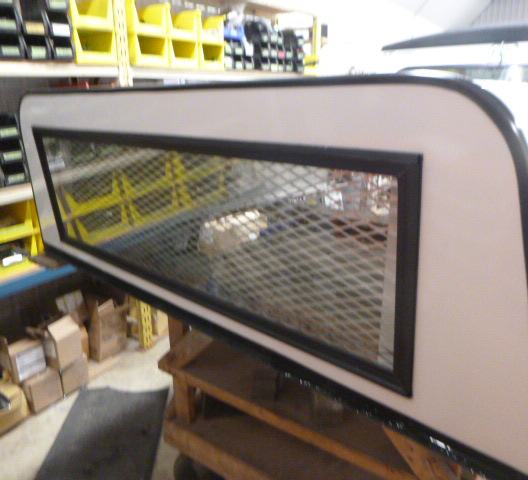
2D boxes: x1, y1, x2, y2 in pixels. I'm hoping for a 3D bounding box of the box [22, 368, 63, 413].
[{"bbox_3d":[-1.108,0.703,2.241,0.202,0.149,0.141,13,22,33],"label":"box"}]

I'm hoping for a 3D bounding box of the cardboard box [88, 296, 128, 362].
[{"bbox_3d":[-0.921,0.480,2.633,0.173,0.326,0.194,13,22,33],"label":"cardboard box"}]

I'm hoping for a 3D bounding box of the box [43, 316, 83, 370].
[{"bbox_3d":[-1.010,0.503,2.290,0.178,0.196,0.128,13,22,33],"label":"box"}]

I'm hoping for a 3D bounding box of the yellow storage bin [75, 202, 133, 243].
[{"bbox_3d":[-0.817,-0.108,2.228,0.225,0.165,0.300,-21,28,-32],"label":"yellow storage bin"}]

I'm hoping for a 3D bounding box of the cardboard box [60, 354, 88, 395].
[{"bbox_3d":[-1.017,0.665,2.347,0.193,0.157,0.132,13,22,33],"label":"cardboard box"}]

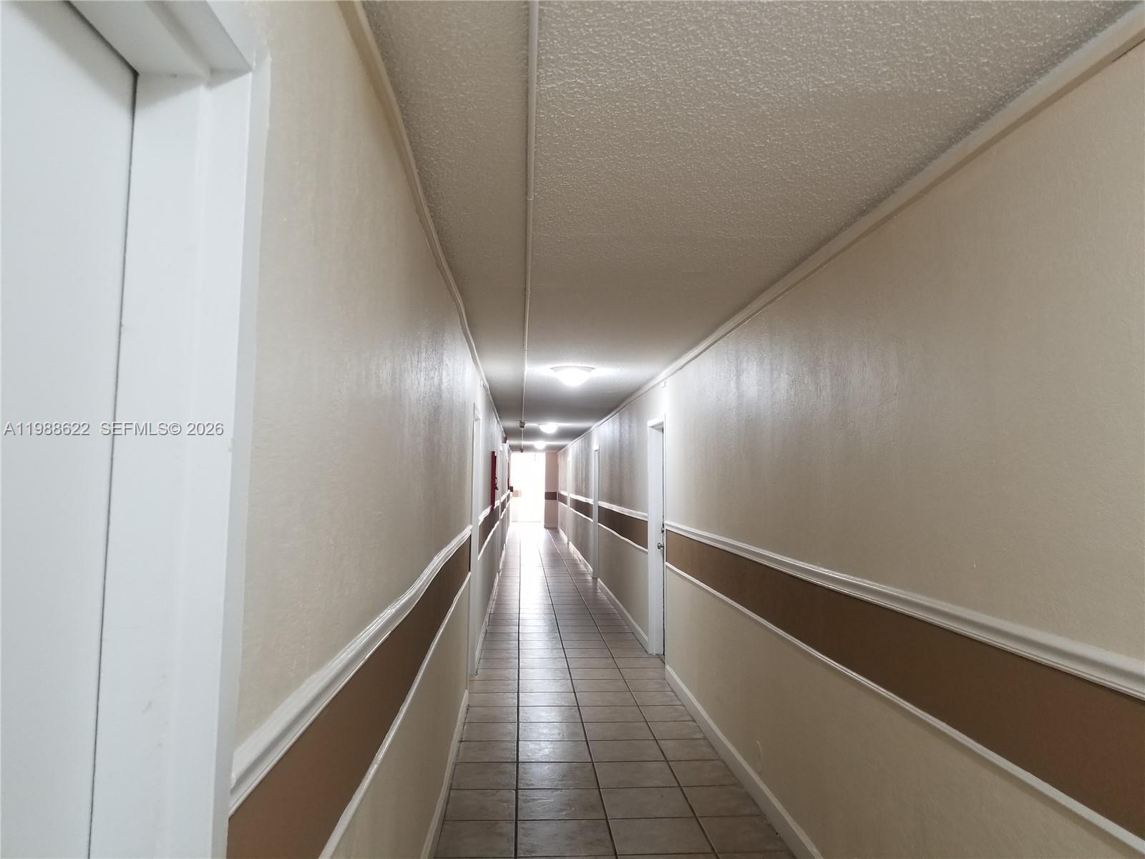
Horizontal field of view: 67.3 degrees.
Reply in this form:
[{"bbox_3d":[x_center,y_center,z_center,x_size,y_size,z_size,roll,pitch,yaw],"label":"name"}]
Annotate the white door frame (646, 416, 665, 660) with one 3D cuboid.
[{"bbox_3d":[0.763,0.931,7.153,0.140,2.050,1.011,1,-3,-3],"label":"white door frame"}]

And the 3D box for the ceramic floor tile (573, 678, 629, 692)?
[{"bbox_3d":[0.217,1.941,6.510,0.408,0.010,0.390,1,-3,-3],"label":"ceramic floor tile"}]

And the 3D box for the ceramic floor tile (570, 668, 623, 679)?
[{"bbox_3d":[0.193,1.964,6.903,0.408,0.010,0.390,1,-3,-3],"label":"ceramic floor tile"}]

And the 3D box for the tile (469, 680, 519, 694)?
[{"bbox_3d":[-0.603,1.933,6.462,0.391,0.010,0.390,1,-3,-3],"label":"tile"}]

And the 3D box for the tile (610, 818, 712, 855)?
[{"bbox_3d":[0.379,1.785,3.765,0.407,0.010,0.394,1,-3,-3],"label":"tile"}]

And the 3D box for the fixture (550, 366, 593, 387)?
[{"bbox_3d":[0.003,-0.411,6.741,0.340,0.125,0.340,1,-3,-3],"label":"fixture"}]

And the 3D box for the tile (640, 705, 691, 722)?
[{"bbox_3d":[0.634,1.900,5.746,0.321,0.010,0.390,1,-3,-3],"label":"tile"}]

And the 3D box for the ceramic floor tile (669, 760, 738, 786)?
[{"bbox_3d":[0.697,1.831,4.568,0.304,0.010,0.390,1,-3,-3],"label":"ceramic floor tile"}]

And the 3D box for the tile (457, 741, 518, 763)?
[{"bbox_3d":[-0.479,1.842,4.892,0.331,0.010,0.390,1,-3,-3],"label":"tile"}]

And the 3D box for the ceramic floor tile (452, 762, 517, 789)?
[{"bbox_3d":[-0.453,1.822,4.508,0.329,0.010,0.394,1,-3,-3],"label":"ceramic floor tile"}]

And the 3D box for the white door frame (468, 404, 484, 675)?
[{"bbox_3d":[-0.779,0.871,6.357,0.140,2.050,0.944,1,-3,-3],"label":"white door frame"}]

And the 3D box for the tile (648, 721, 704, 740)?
[{"bbox_3d":[0.643,1.881,5.365,0.300,0.010,0.394,1,-3,-3],"label":"tile"}]

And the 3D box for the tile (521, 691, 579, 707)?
[{"bbox_3d":[-0.174,1.914,6.093,0.408,0.010,0.390,1,-3,-3],"label":"tile"}]

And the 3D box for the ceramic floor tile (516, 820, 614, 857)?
[{"bbox_3d":[-0.033,1.780,3.741,0.407,0.010,0.394,1,-3,-3],"label":"ceramic floor tile"}]

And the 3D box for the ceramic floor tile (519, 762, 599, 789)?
[{"bbox_3d":[-0.080,1.792,4.447,0.400,0.010,0.382,1,-3,-3],"label":"ceramic floor tile"}]

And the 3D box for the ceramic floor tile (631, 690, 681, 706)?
[{"bbox_3d":[0.598,1.894,6.045,0.312,0.010,0.382,1,-3,-3],"label":"ceramic floor tile"}]

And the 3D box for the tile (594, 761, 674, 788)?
[{"bbox_3d":[0.328,1.797,4.471,0.400,0.010,0.382,1,-3,-3],"label":"tile"}]

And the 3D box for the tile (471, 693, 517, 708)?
[{"bbox_3d":[-0.576,1.910,6.069,0.383,0.010,0.390,1,-3,-3],"label":"tile"}]

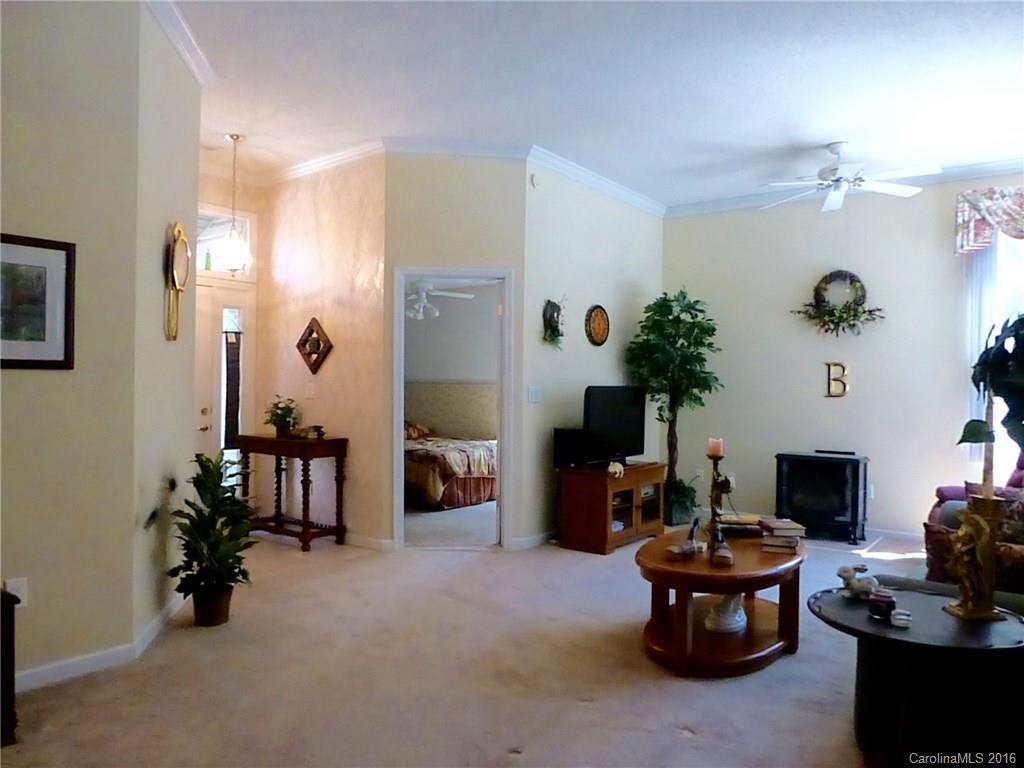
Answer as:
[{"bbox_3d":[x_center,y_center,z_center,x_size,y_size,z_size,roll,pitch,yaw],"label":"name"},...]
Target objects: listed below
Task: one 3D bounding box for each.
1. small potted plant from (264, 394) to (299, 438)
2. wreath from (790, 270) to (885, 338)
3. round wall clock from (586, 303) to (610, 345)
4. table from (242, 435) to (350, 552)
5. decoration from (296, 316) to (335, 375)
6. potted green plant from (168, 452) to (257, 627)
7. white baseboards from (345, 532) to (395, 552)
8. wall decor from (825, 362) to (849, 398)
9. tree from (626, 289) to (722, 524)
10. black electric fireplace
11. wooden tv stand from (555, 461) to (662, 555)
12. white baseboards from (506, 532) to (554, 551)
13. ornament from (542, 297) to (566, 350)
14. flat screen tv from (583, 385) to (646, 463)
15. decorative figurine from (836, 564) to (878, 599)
[{"bbox_3d":[-1.844,0.257,5.714,0.270,0.335,0.260,1,1,37],"label":"small potted plant"},{"bbox_3d":[2.855,-0.710,6.276,0.750,0.570,0.120,1,0,35],"label":"wreath"},{"bbox_3d":[0.751,-0.509,6.157,0.050,0.355,0.350,1,1,37],"label":"round wall clock"},{"bbox_3d":[-1.724,0.825,5.560,0.880,0.800,0.380,1,0,35],"label":"table"},{"bbox_3d":[-1.594,-0.306,5.691,0.410,0.460,0.040,1,0,35],"label":"decoration"},{"bbox_3d":[-1.556,0.798,3.697,0.450,0.875,0.440,1,0,-8],"label":"potted green plant"},{"bbox_3d":[-1.092,1.198,5.347,0.500,0.080,0.040,1,0,35],"label":"white baseboards"},{"bbox_3d":[2.807,-0.032,6.144,0.180,0.300,0.030,1,1,37],"label":"wall decor"},{"bbox_3d":[1.507,0.209,6.532,0.800,2.130,0.800,1,0,35],"label":"tree"},{"bbox_3d":[2.638,0.953,6.049,0.670,0.700,0.320,1,0,35],"label":"black electric fireplace"},{"bbox_3d":[0.850,0.964,5.758,0.440,0.596,1.010,1,1,37],"label":"wooden tv stand"},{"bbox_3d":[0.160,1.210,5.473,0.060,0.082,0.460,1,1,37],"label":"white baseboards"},{"bbox_3d":[0.349,-0.488,5.631,0.090,0.380,0.230,1,0,35],"label":"ornament"},{"bbox_3d":[0.852,0.341,5.770,0.200,0.640,0.900,1,0,40],"label":"flat screen tv"},{"bbox_3d":[1.341,0.763,2.749,0.145,0.120,0.075,1,0,14],"label":"decorative figurine"}]

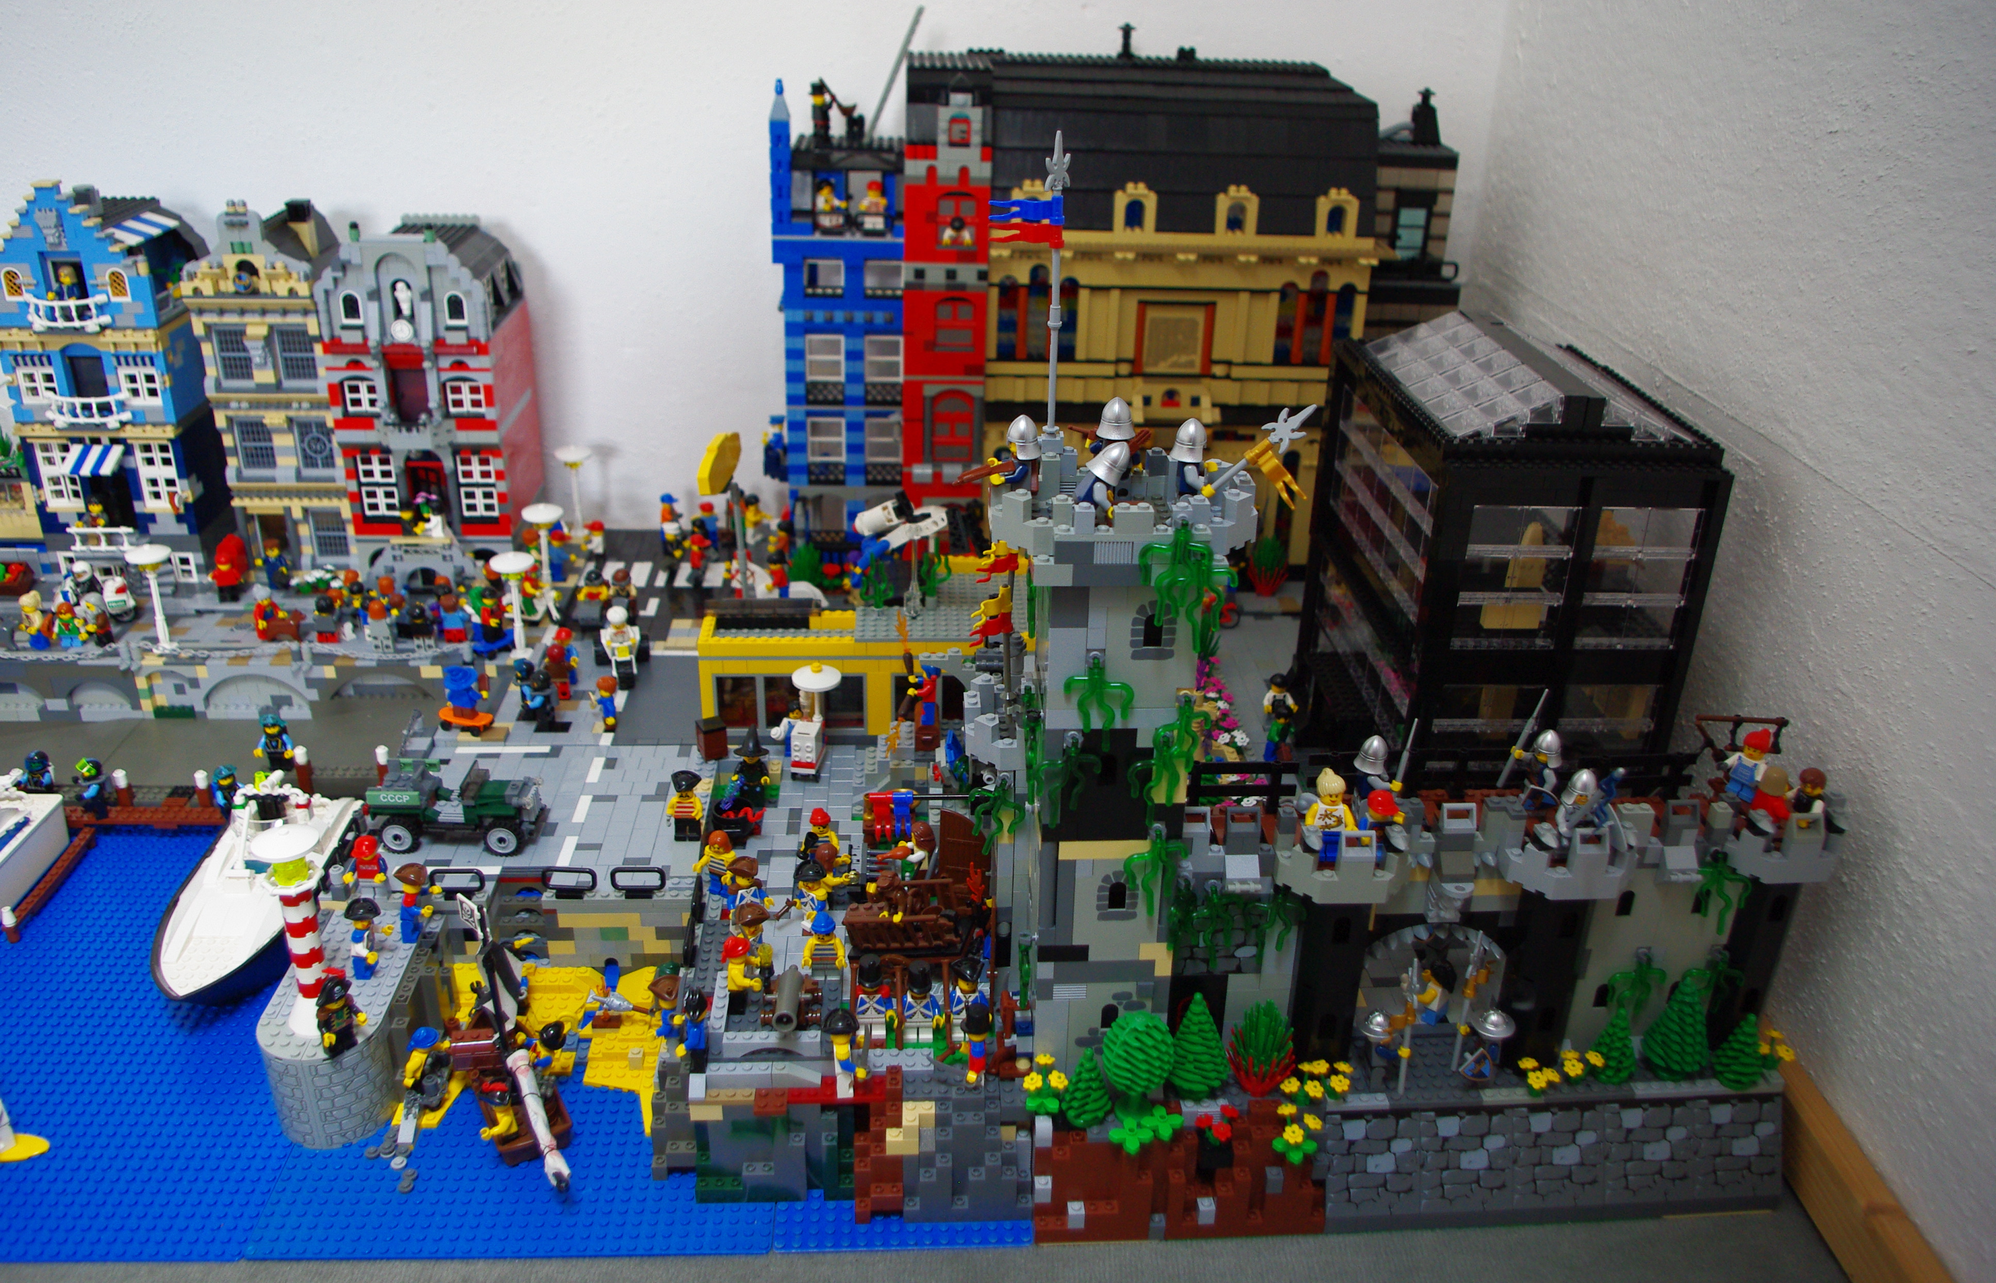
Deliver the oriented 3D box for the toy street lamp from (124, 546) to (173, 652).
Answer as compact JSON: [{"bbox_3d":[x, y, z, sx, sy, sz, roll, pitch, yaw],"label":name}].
[{"bbox_3d":[-0.636,-0.032,1.133,0.032,0.082,0.032,0,26,-4],"label":"toy street lamp"}]

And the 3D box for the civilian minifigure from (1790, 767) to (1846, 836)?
[{"bbox_3d":[0.399,0.084,0.742,0.018,0.041,0.025,-15,31,-30],"label":"civilian minifigure"}]

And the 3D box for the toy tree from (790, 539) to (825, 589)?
[{"bbox_3d":[-0.161,-0.064,1.270,0.027,0.040,0.027,0,26,-4],"label":"toy tree"}]

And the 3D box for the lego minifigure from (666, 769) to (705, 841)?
[{"bbox_3d":[-0.193,0.102,0.925,0.024,0.045,0.016,-2,26,-7],"label":"lego minifigure"}]

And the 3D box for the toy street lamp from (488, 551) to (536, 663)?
[{"bbox_3d":[-0.362,-0.025,1.122,0.032,0.079,0.032,0,26,-4],"label":"toy street lamp"}]

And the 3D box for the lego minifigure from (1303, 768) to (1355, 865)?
[{"bbox_3d":[0.154,0.082,0.700,0.025,0.047,0.013,5,26,7],"label":"lego minifigure"}]

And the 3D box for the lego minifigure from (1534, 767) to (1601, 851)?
[{"bbox_3d":[0.282,0.084,0.729,0.026,0.043,0.019,4,26,5],"label":"lego minifigure"}]

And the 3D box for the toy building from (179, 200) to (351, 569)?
[{"bbox_3d":[-0.564,-0.211,1.212,0.099,0.306,0.131,0,26,-4],"label":"toy building"}]

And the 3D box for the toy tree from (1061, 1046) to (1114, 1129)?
[{"bbox_3d":[0.043,0.209,0.714,0.025,0.041,0.025,0,26,-4],"label":"toy tree"}]

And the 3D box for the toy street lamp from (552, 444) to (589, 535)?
[{"bbox_3d":[-0.383,-0.136,1.357,0.032,0.081,0.032,0,26,-4],"label":"toy street lamp"}]

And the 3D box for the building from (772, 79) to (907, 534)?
[{"bbox_3d":[-0.131,-0.265,1.248,0.107,0.389,0.071,0,26,-4],"label":"building"}]

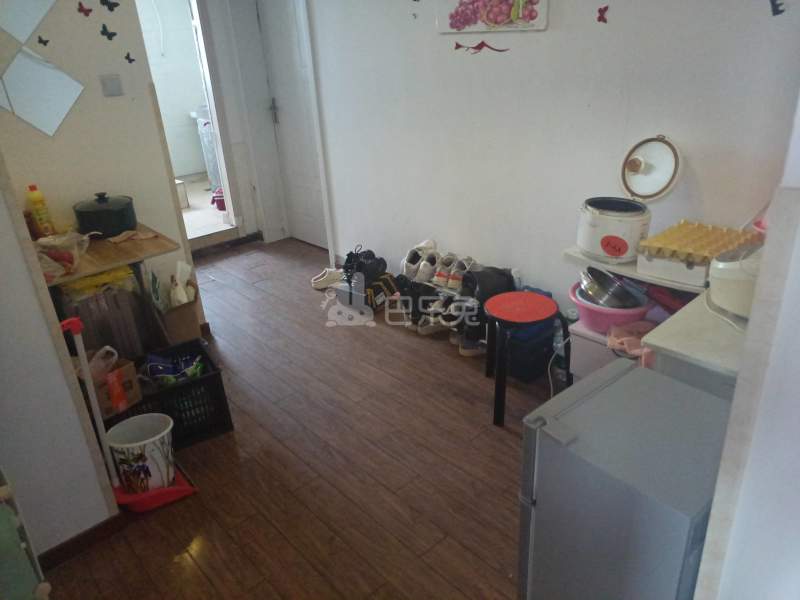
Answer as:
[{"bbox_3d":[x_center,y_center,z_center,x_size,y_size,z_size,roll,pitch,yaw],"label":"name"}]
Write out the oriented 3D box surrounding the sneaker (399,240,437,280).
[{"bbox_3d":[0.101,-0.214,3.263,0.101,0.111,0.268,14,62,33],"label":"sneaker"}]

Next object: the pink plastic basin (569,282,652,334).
[{"bbox_3d":[0.818,0.033,2.366,0.303,0.116,0.303,-3,24,1],"label":"pink plastic basin"}]

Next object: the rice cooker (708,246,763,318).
[{"bbox_3d":[1.009,-0.067,1.687,0.250,0.180,0.250,-23,31,-37],"label":"rice cooker"}]

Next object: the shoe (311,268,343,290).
[{"bbox_3d":[-0.444,-0.155,3.878,0.100,0.100,0.275,17,32,39],"label":"shoe"}]

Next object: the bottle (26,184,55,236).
[{"bbox_3d":[-1.524,-0.358,2.567,0.086,0.278,0.086,18,32,39],"label":"bottle"}]

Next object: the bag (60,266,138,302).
[{"bbox_3d":[-1.180,-0.080,2.374,0.300,0.130,0.220,-23,31,-37],"label":"bag"}]

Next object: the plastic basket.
[{"bbox_3d":[-0.984,0.434,2.431,0.485,0.303,0.313,-19,29,-31],"label":"plastic basket"}]

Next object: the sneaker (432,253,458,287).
[{"bbox_3d":[0.239,-0.177,3.129,0.095,0.105,0.270,6,32,20],"label":"sneaker"}]

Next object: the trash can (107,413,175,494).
[{"bbox_3d":[-0.902,0.559,2.152,0.215,0.240,0.215,-3,24,1],"label":"trash can"}]

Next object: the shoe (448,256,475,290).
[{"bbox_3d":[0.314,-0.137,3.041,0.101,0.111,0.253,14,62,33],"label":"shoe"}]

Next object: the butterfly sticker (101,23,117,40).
[{"bbox_3d":[-1.242,-1.139,2.559,0.068,0.063,0.010,-23,31,-37],"label":"butterfly sticker"}]

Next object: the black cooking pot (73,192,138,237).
[{"bbox_3d":[-1.290,-0.386,2.628,0.245,0.170,0.235,-23,31,-37],"label":"black cooking pot"}]

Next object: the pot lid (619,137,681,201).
[{"bbox_3d":[0.936,-0.506,2.292,0.075,0.252,0.252,-1,18,-37],"label":"pot lid"}]

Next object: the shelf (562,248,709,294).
[{"bbox_3d":[0.977,-0.146,2.284,0.316,0.030,0.603,-23,31,-37],"label":"shelf"}]

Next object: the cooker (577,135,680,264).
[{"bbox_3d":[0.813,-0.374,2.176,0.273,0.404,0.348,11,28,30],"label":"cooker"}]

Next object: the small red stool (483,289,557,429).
[{"bbox_3d":[0.496,0.223,2.529,0.353,0.434,0.348,-3,24,1],"label":"small red stool"}]

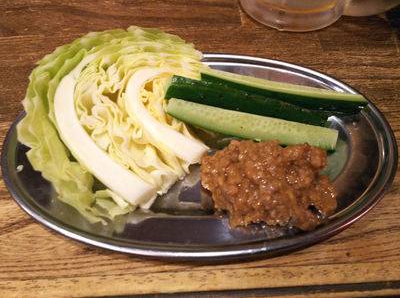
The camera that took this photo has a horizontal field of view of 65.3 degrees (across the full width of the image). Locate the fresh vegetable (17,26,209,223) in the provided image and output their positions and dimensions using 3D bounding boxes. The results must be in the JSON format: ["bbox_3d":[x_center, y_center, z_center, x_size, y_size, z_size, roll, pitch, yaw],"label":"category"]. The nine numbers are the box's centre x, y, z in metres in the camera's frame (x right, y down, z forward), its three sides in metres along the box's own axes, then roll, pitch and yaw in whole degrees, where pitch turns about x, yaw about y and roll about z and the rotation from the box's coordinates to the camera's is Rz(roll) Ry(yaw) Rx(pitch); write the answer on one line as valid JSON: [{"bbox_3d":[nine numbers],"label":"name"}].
[{"bbox_3d":[-0.044,-0.024,0.173,0.100,0.052,0.096,37,59,27],"label":"fresh vegetable"}]

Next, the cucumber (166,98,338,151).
[{"bbox_3d":[0.029,-0.016,0.191,0.101,0.015,0.016,12,51,10],"label":"cucumber"}]

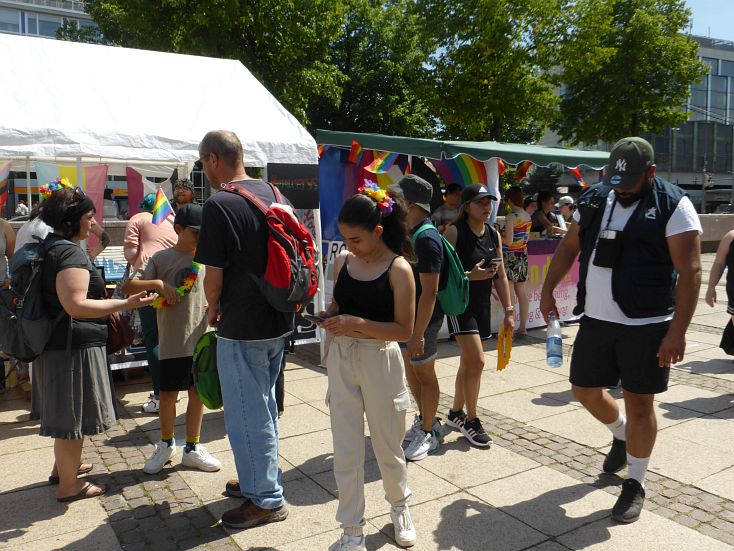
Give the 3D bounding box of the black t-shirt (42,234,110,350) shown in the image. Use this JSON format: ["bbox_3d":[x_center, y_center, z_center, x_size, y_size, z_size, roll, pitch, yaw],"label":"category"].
[{"bbox_3d":[-1.516,0.078,3.320,0.330,0.570,0.490,-3,7,-24],"label":"black t-shirt"}]

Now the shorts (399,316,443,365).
[{"bbox_3d":[0.333,0.336,3.960,0.280,0.420,0.360,-2,6,-14],"label":"shorts"}]

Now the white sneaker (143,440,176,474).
[{"bbox_3d":[-1.180,1.040,3.675,0.097,0.110,0.255,2,6,14],"label":"white sneaker"}]

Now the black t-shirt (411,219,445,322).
[{"bbox_3d":[0.359,-0.037,3.900,0.280,0.640,0.450,-3,6,-24],"label":"black t-shirt"}]

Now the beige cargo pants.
[{"bbox_3d":[0.011,0.688,2.770,0.370,0.860,0.310,3,7,30],"label":"beige cargo pants"}]

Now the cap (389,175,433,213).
[{"bbox_3d":[0.268,-0.499,3.870,0.290,0.190,0.260,15,6,-17],"label":"cap"}]

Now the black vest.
[{"bbox_3d":[1.307,-0.140,3.180,0.520,0.680,0.360,2,6,30],"label":"black vest"}]

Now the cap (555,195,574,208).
[{"bbox_3d":[2.698,-1.005,8.700,0.265,0.140,0.175,-10,6,-11],"label":"cap"}]

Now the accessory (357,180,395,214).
[{"bbox_3d":[0.040,-0.331,2.700,0.170,0.140,0.140,3,7,37],"label":"accessory"}]

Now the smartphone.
[{"bbox_3d":[-0.197,0.171,2.530,0.075,0.010,0.150,5,-6,45],"label":"smartphone"}]

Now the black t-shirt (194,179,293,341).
[{"bbox_3d":[-0.575,-0.082,3.060,0.340,0.730,0.500,3,7,27],"label":"black t-shirt"}]

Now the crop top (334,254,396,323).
[{"bbox_3d":[-0.011,0.055,2.710,0.290,0.290,0.220,3,7,30],"label":"crop top"}]

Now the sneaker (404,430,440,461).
[{"bbox_3d":[0.338,1.000,3.810,0.290,0.125,0.110,-6,8,-45],"label":"sneaker"}]

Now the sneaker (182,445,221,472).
[{"bbox_3d":[-0.955,1.040,3.673,0.255,0.110,0.097,3,7,24],"label":"sneaker"}]

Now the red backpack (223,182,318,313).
[{"bbox_3d":[-0.428,-0.131,2.980,0.330,0.560,0.310,3,7,27],"label":"red backpack"}]

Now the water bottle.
[{"bbox_3d":[0.949,0.324,3.220,0.080,0.295,0.080,-1,6,0],"label":"water bottle"}]

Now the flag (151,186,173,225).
[{"bbox_3d":[-1.179,-0.402,3.650,0.140,0.170,0.050,-25,0,5],"label":"flag"}]

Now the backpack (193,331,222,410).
[{"bbox_3d":[-0.799,0.485,3.250,0.270,0.420,0.190,3,7,33],"label":"backpack"}]

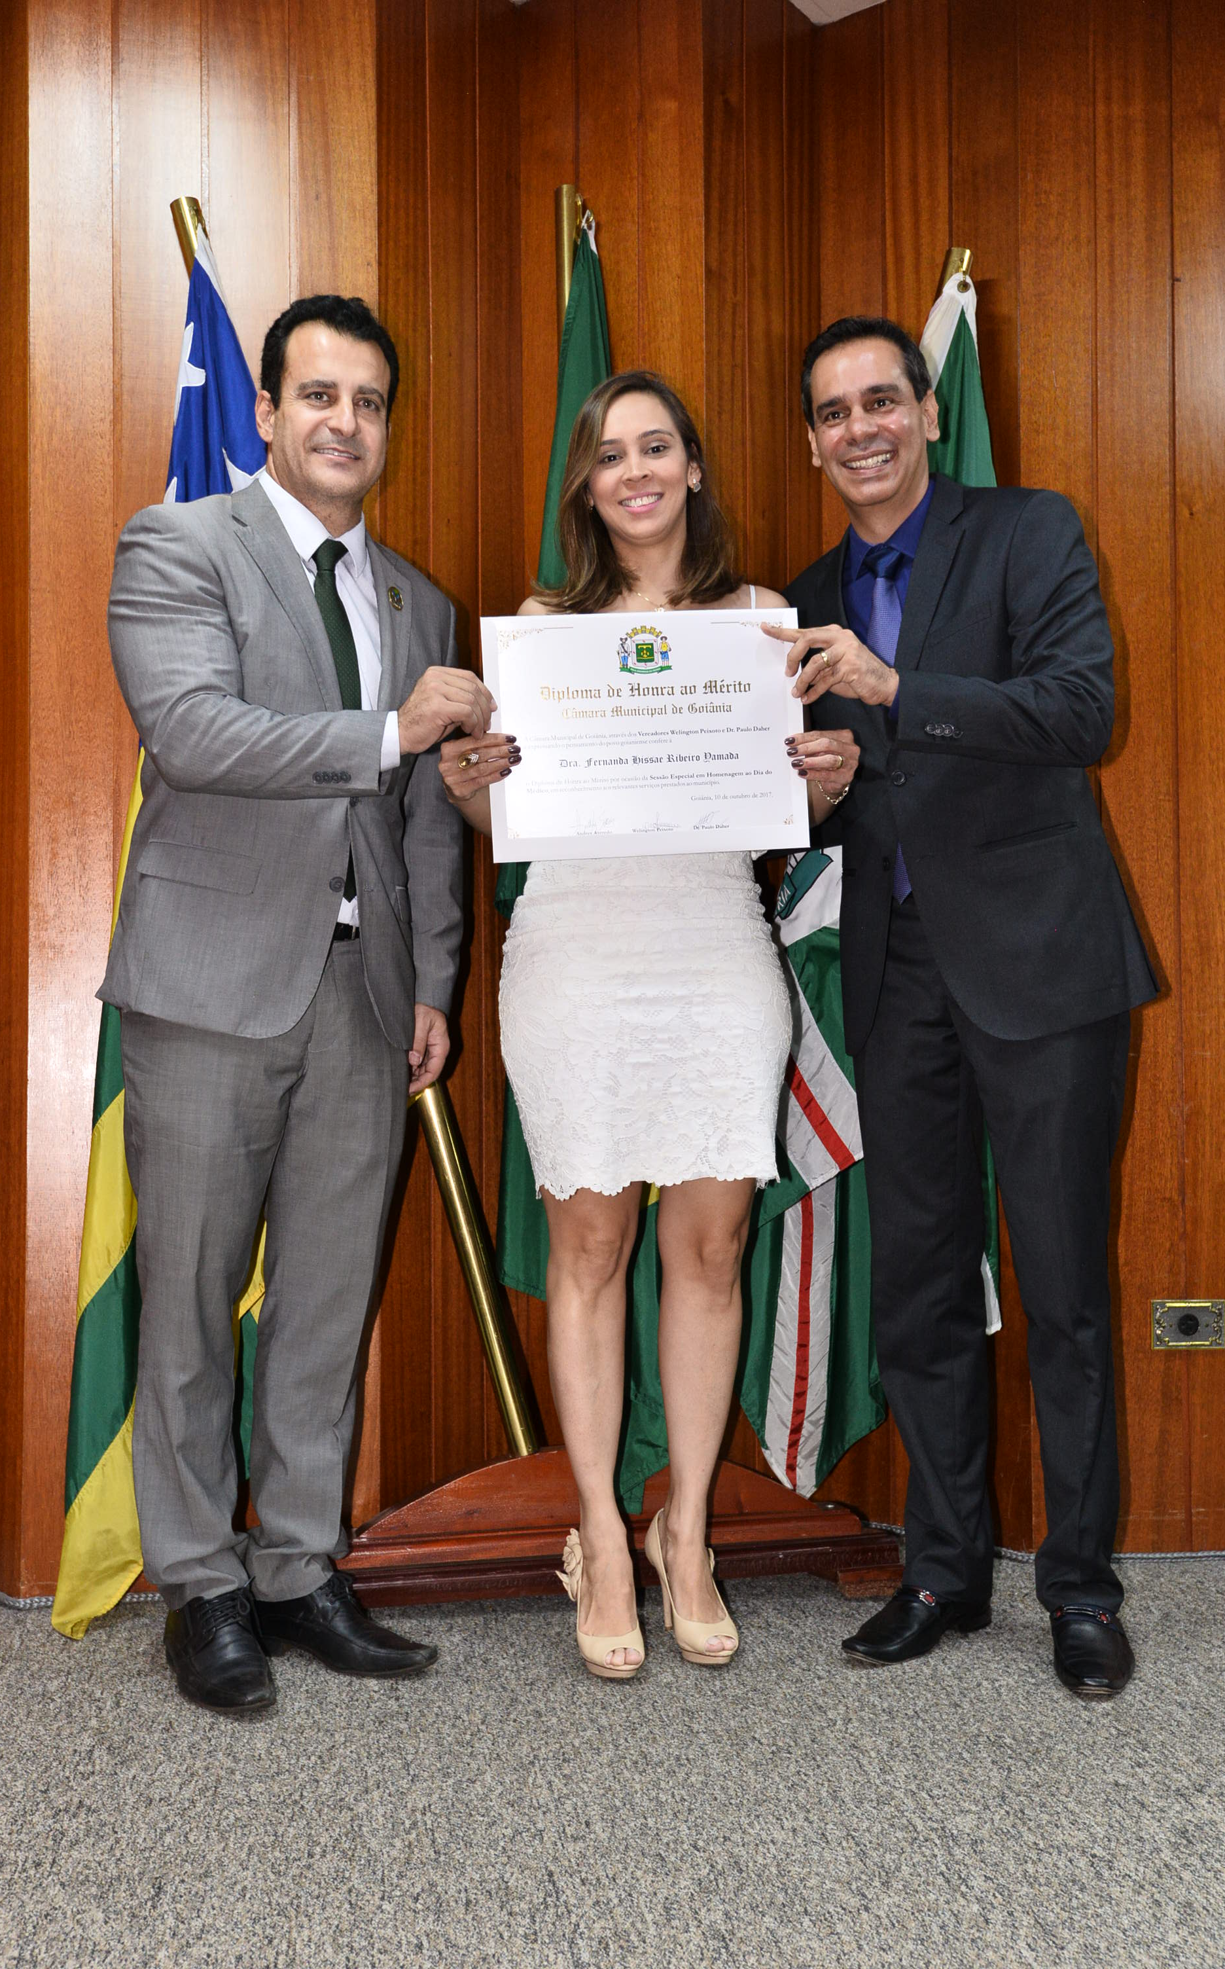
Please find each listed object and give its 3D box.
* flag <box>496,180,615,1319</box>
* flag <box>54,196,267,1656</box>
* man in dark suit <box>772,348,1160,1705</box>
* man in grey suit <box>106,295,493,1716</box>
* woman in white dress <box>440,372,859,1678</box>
[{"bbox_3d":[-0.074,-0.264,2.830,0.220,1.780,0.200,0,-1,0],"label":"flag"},{"bbox_3d":[-0.623,-0.079,2.650,0.320,1.950,0.220,0,-1,-5],"label":"flag"},{"bbox_3d":[0.467,0.000,2.530,0.510,1.775,0.410,-1,-1,25],"label":"man in dark suit"},{"bbox_3d":[-0.415,-0.006,2.490,0.510,1.795,0.410,0,-1,-25],"label":"man in grey suit"},{"bbox_3d":[0.048,0.035,2.520,0.530,1.710,0.390,0,-1,2],"label":"woman in white dress"}]

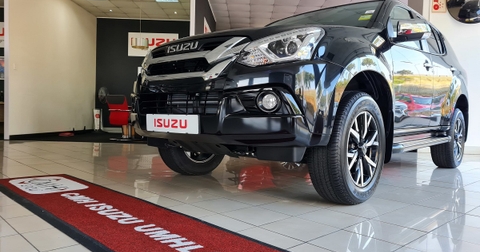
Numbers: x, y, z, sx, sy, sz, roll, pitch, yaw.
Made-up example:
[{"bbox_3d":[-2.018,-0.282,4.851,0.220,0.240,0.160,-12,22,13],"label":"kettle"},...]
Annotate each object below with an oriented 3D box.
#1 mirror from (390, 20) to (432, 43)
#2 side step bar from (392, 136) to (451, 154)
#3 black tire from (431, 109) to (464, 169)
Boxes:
[{"bbox_3d":[1.401,-0.747,2.892,0.270,0.170,0.180,3,2,42],"label":"mirror"},{"bbox_3d":[1.759,0.167,3.465,0.180,0.095,1.720,3,2,42],"label":"side step bar"},{"bbox_3d":[2.636,0.158,4.553,0.270,0.760,0.765,3,2,42],"label":"black tire"}]

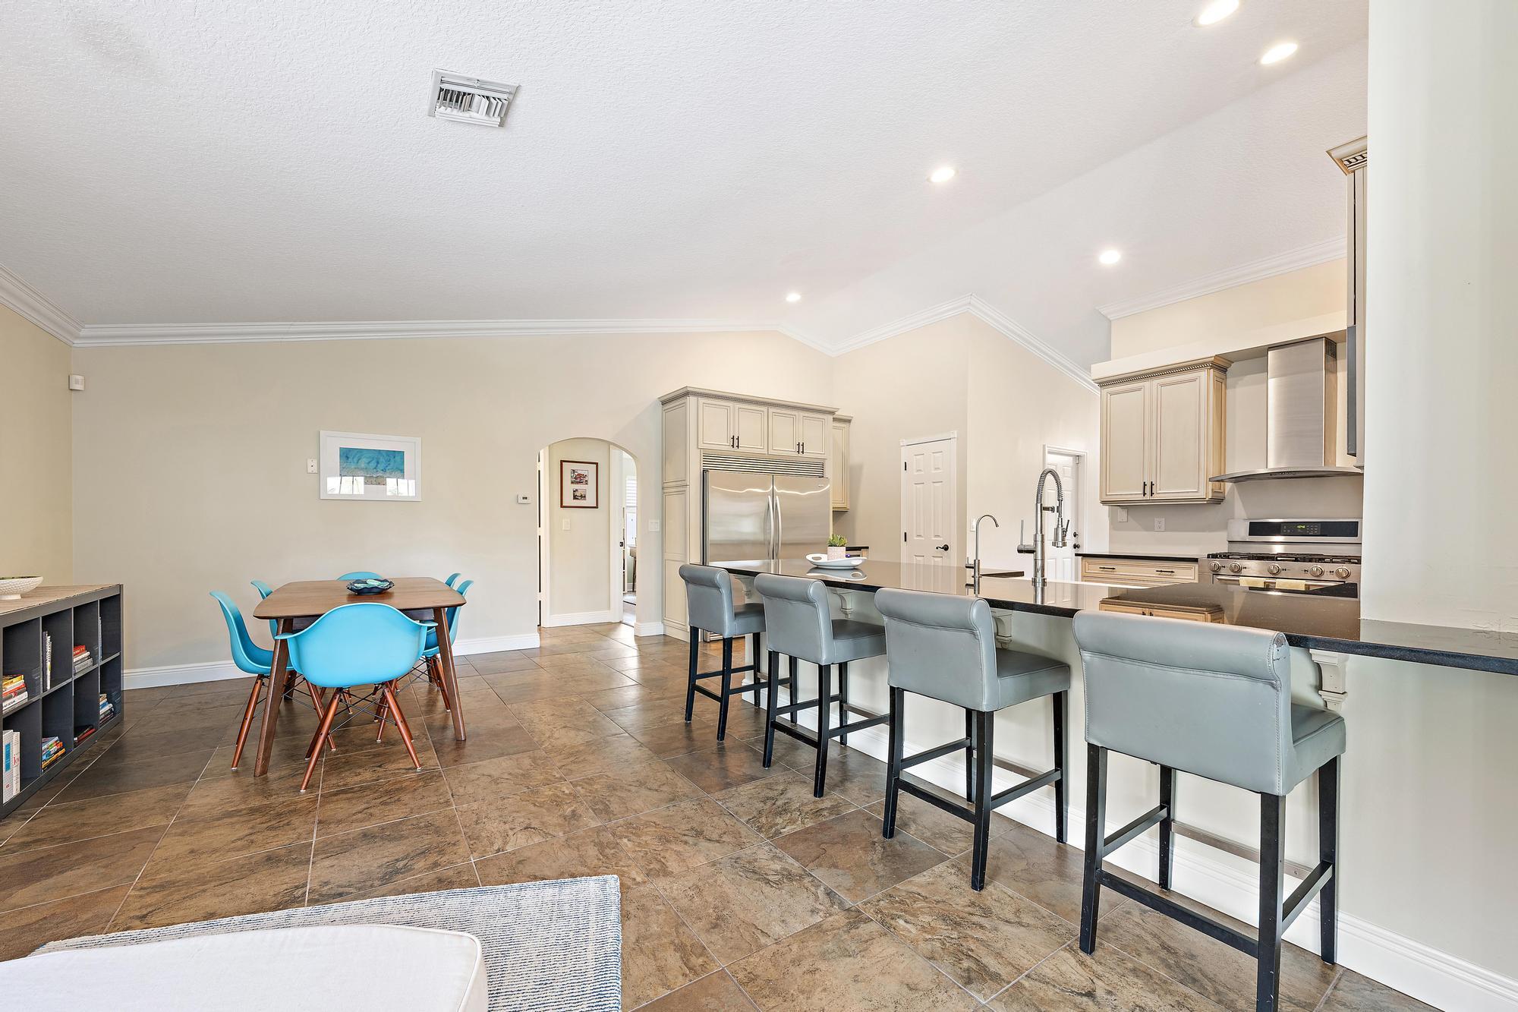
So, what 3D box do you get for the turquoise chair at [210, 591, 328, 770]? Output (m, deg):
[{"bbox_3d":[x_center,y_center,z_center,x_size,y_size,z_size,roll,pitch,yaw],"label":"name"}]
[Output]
[{"bbox_3d":[-2.455,0.838,3.025,0.540,0.815,0.465,1,-2,-39],"label":"turquoise chair"}]

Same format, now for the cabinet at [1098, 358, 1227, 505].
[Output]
[{"bbox_3d":[3.860,-0.645,5.709,0.370,1.280,0.940,1,-1,-34],"label":"cabinet"}]

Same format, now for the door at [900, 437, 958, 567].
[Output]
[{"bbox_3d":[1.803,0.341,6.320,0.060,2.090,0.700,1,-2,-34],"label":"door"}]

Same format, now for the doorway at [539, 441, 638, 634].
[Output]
[{"bbox_3d":[-1.719,0.331,5.913,0.995,2.025,0.150,1,-2,-34],"label":"doorway"}]

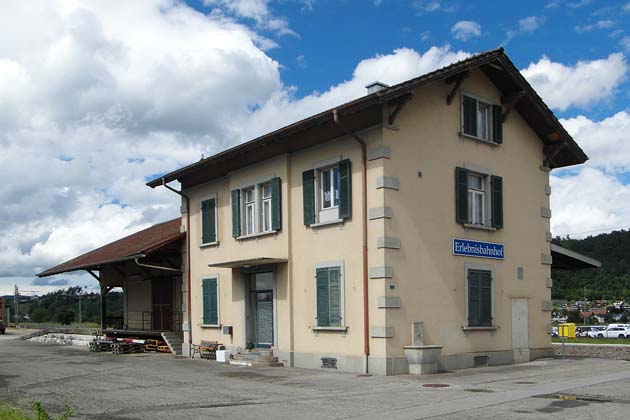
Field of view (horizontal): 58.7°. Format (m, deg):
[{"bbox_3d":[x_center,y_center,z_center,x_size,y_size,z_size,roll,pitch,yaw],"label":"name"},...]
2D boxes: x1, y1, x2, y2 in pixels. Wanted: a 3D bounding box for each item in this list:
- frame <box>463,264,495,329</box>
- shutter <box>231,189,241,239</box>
[{"bbox_3d":[5.458,2.885,18.518,1.663,2.131,0.150,8,-13,-37],"label":"frame"},{"bbox_3d":[-3.065,0.165,21.844,0.060,1.800,0.600,9,-14,-39],"label":"shutter"}]

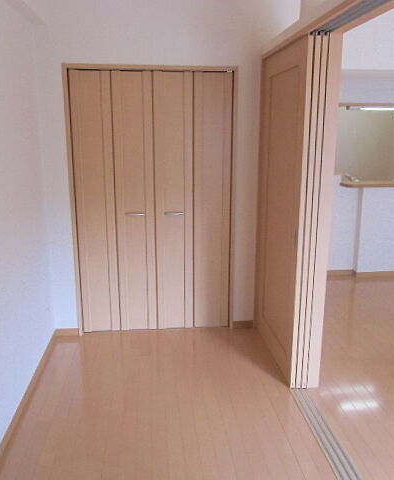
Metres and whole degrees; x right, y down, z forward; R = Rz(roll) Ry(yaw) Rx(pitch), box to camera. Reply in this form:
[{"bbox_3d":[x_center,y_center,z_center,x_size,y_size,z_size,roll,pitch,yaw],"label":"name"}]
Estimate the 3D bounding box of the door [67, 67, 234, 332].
[{"bbox_3d":[-0.318,-0.239,3.381,1.173,1.992,0.050,-2,14,-6],"label":"door"}]

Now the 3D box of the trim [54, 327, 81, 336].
[{"bbox_3d":[-1.022,0.732,3.496,0.195,0.062,0.013,-2,14,-6],"label":"trim"}]

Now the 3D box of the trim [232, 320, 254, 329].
[{"bbox_3d":[0.381,0.695,3.645,0.166,0.062,0.013,-2,14,-6],"label":"trim"}]

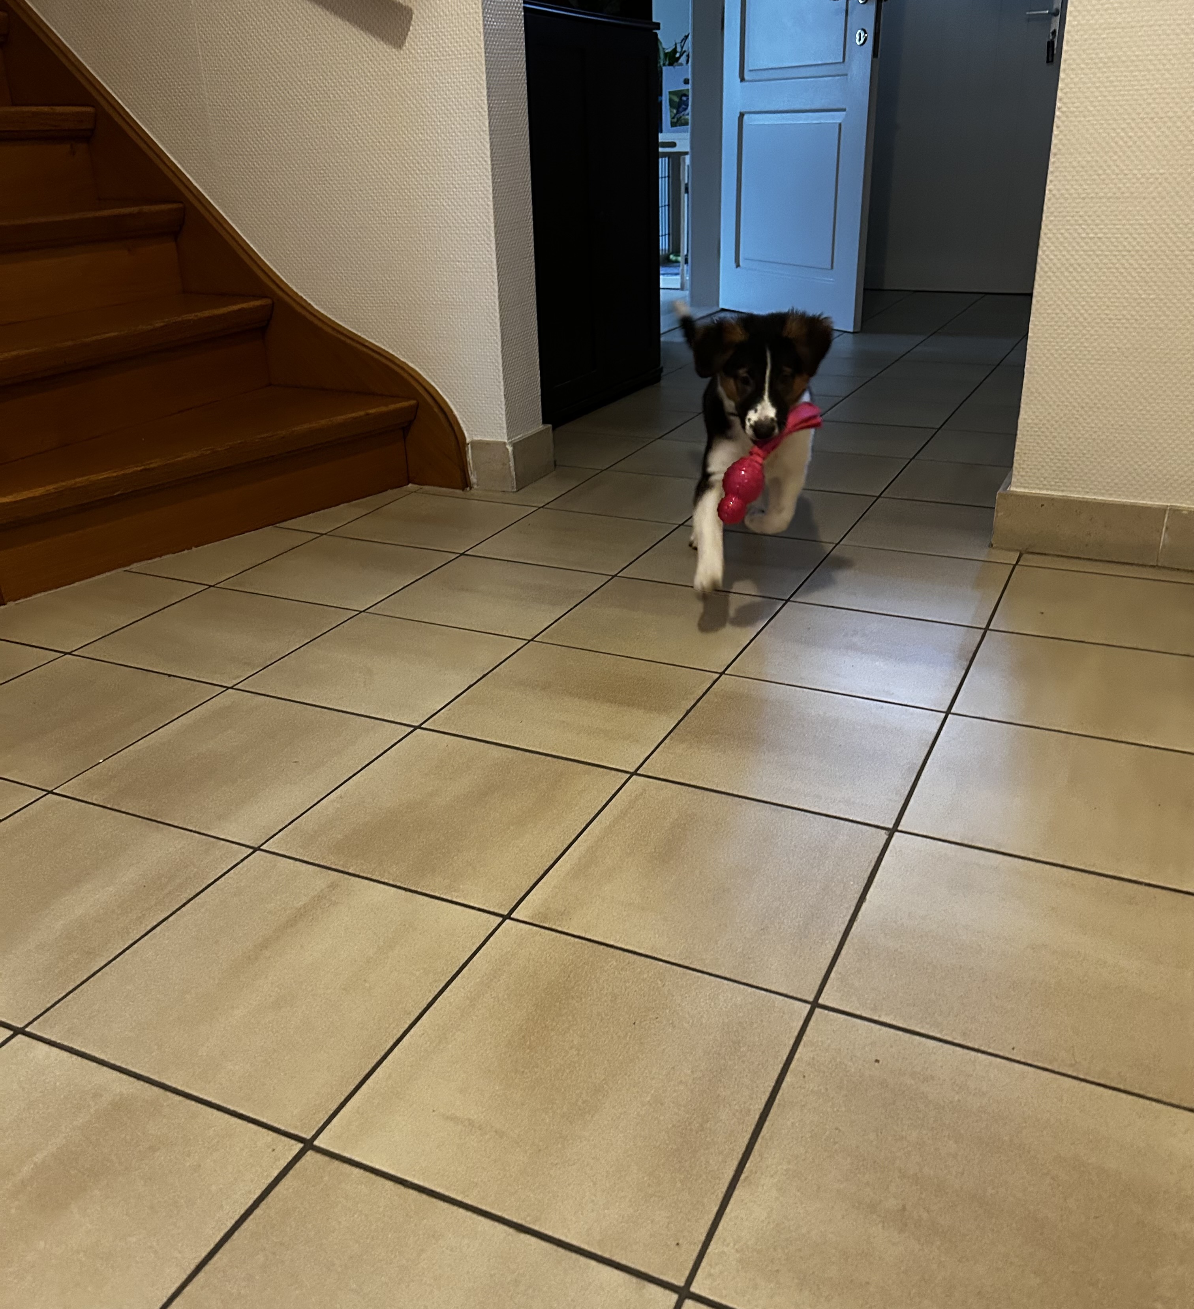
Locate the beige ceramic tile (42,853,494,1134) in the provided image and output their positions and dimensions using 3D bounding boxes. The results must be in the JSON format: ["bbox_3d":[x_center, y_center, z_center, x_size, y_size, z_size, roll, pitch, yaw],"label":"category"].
[{"bbox_3d":[-0.287,0.292,1.081,0.297,0.012,0.297,10,26,24],"label":"beige ceramic tile"}]

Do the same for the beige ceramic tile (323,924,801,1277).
[{"bbox_3d":[-0.015,0.339,0.960,0.297,0.012,0.297,10,26,24],"label":"beige ceramic tile"}]

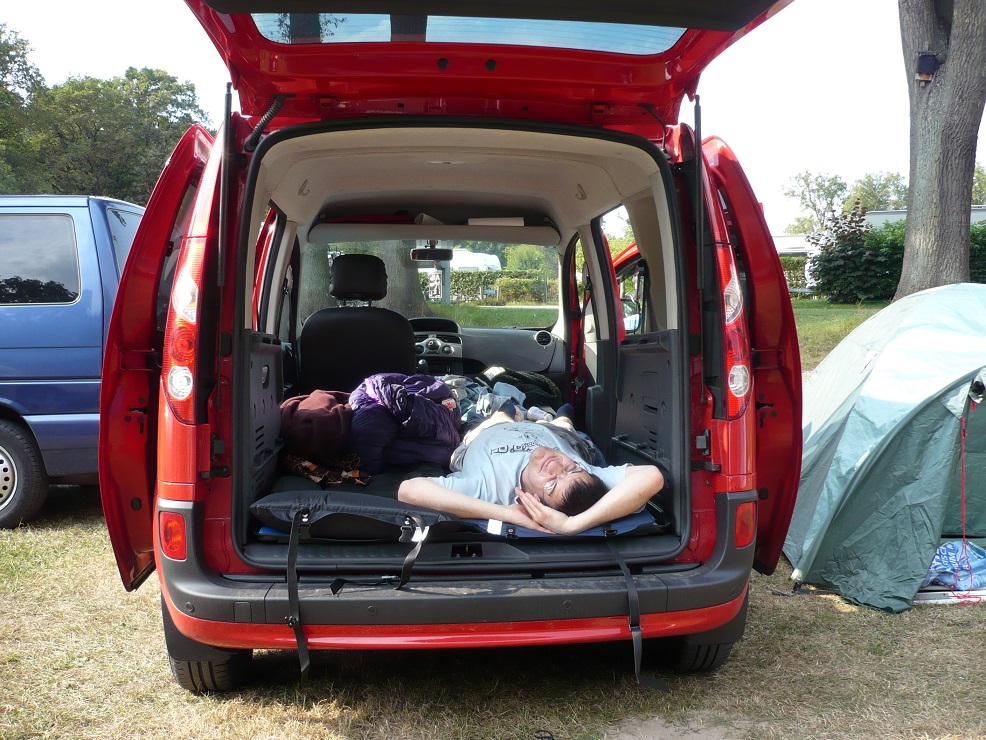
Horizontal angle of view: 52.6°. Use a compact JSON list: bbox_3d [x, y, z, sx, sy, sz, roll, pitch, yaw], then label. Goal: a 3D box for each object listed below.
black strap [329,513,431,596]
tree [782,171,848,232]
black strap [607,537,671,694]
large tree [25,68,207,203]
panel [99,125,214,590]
[{"bbox_3d":[-0.306,0.498,2.705,0.270,0.195,0.120,0,5,-6],"label":"black strap"},{"bbox_3d":[18.739,-7.664,58.342,3.839,7.909,3.839,2,5,18],"label":"tree"},{"bbox_3d":[0.402,0.685,2.766,0.180,0.420,0.150,0,5,-6],"label":"black strap"},{"bbox_3d":[-15.923,-7.606,42.442,7.665,10.224,7.282,-2,5,-20],"label":"large tree"},{"bbox_3d":[-1.014,-0.046,3.365,0.340,1.400,0.880,0,5,-6],"label":"panel"}]

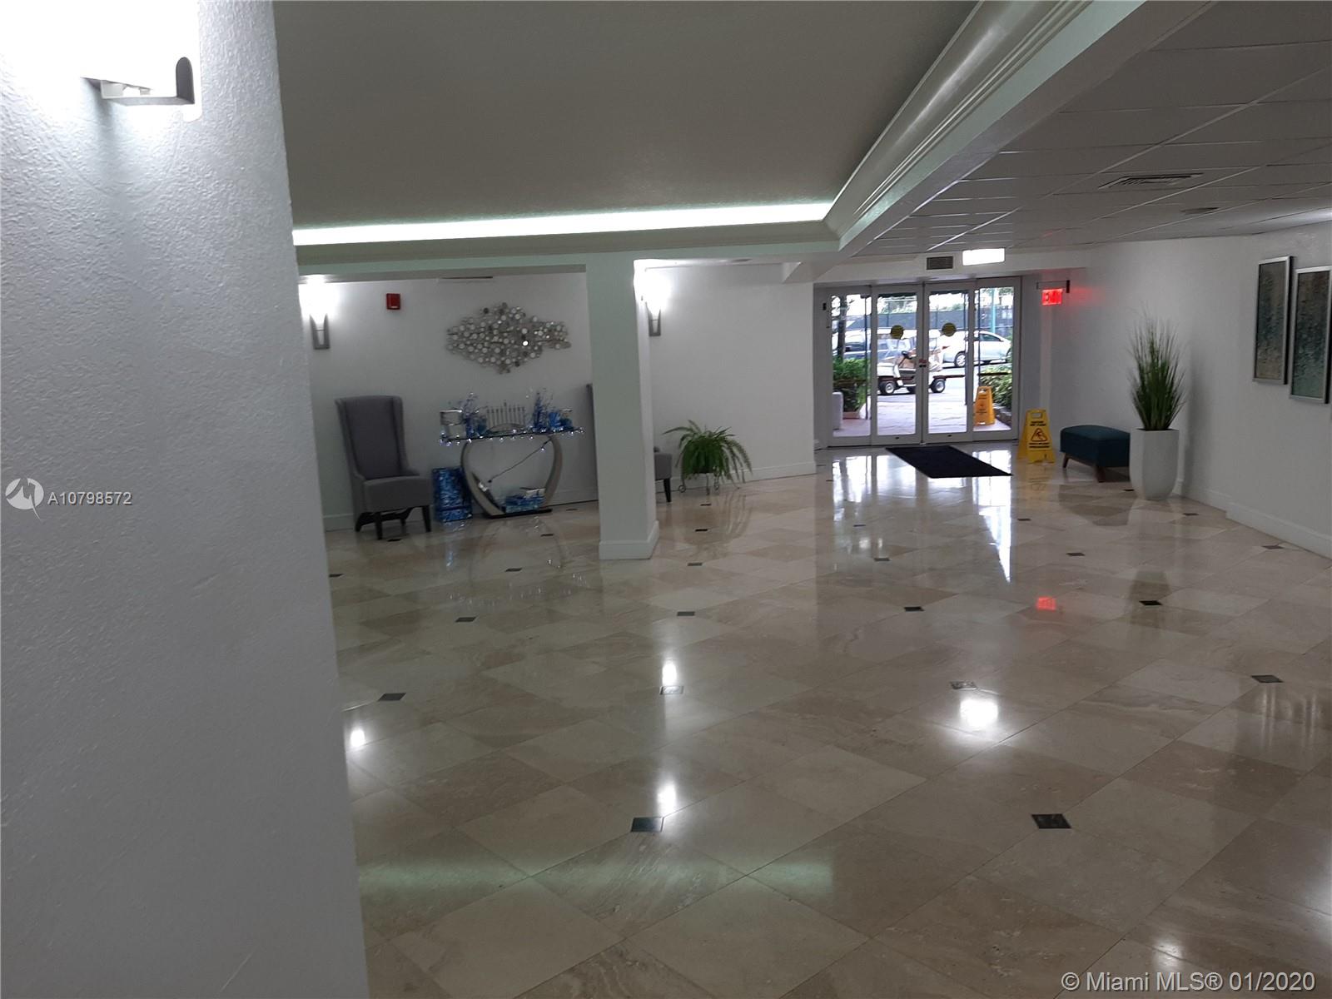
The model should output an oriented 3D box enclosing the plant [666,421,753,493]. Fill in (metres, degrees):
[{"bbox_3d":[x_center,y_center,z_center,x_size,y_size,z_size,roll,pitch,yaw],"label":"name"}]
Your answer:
[{"bbox_3d":[0.444,-0.437,10.364,0.840,0.730,0.680,-7,10,-25],"label":"plant"}]

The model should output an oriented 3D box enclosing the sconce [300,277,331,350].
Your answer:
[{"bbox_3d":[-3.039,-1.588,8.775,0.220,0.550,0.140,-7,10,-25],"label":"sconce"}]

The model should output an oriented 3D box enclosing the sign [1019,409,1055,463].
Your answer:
[{"bbox_3d":[4.280,-0.745,11.549,0.290,0.610,0.420,-2,9,7],"label":"sign"}]

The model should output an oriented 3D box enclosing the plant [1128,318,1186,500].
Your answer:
[{"bbox_3d":[4.291,-0.796,8.767,0.500,1.580,0.500,-2,9,4],"label":"plant"}]

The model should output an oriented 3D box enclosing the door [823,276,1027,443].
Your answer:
[{"bbox_3d":[3.542,-1.853,13.769,2.680,2.170,0.120,-2,9,4],"label":"door"}]

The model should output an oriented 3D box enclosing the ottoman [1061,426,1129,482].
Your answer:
[{"bbox_3d":[4.541,-0.490,10.403,0.470,0.440,1.170,-2,9,4],"label":"ottoman"}]

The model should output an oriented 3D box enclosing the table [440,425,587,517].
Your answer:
[{"bbox_3d":[-1.457,-0.262,9.632,1.320,0.790,0.370,-7,10,-25],"label":"table"}]

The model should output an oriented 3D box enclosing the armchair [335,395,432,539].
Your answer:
[{"bbox_3d":[-2.506,-0.302,8.920,0.620,1.190,0.730,-7,10,-25],"label":"armchair"}]

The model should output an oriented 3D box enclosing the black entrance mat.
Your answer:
[{"bbox_3d":[3.324,-0.475,12.038,0.900,0.012,2.990,-2,9,4],"label":"black entrance mat"}]

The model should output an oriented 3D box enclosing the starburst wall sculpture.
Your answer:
[{"bbox_3d":[-1.487,-1.544,9.557,1.178,0.659,0.080,-7,10,-25],"label":"starburst wall sculpture"}]

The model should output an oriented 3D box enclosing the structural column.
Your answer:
[{"bbox_3d":[-0.327,-0.700,7.554,0.370,2.200,0.750,-2,9,4],"label":"structural column"}]

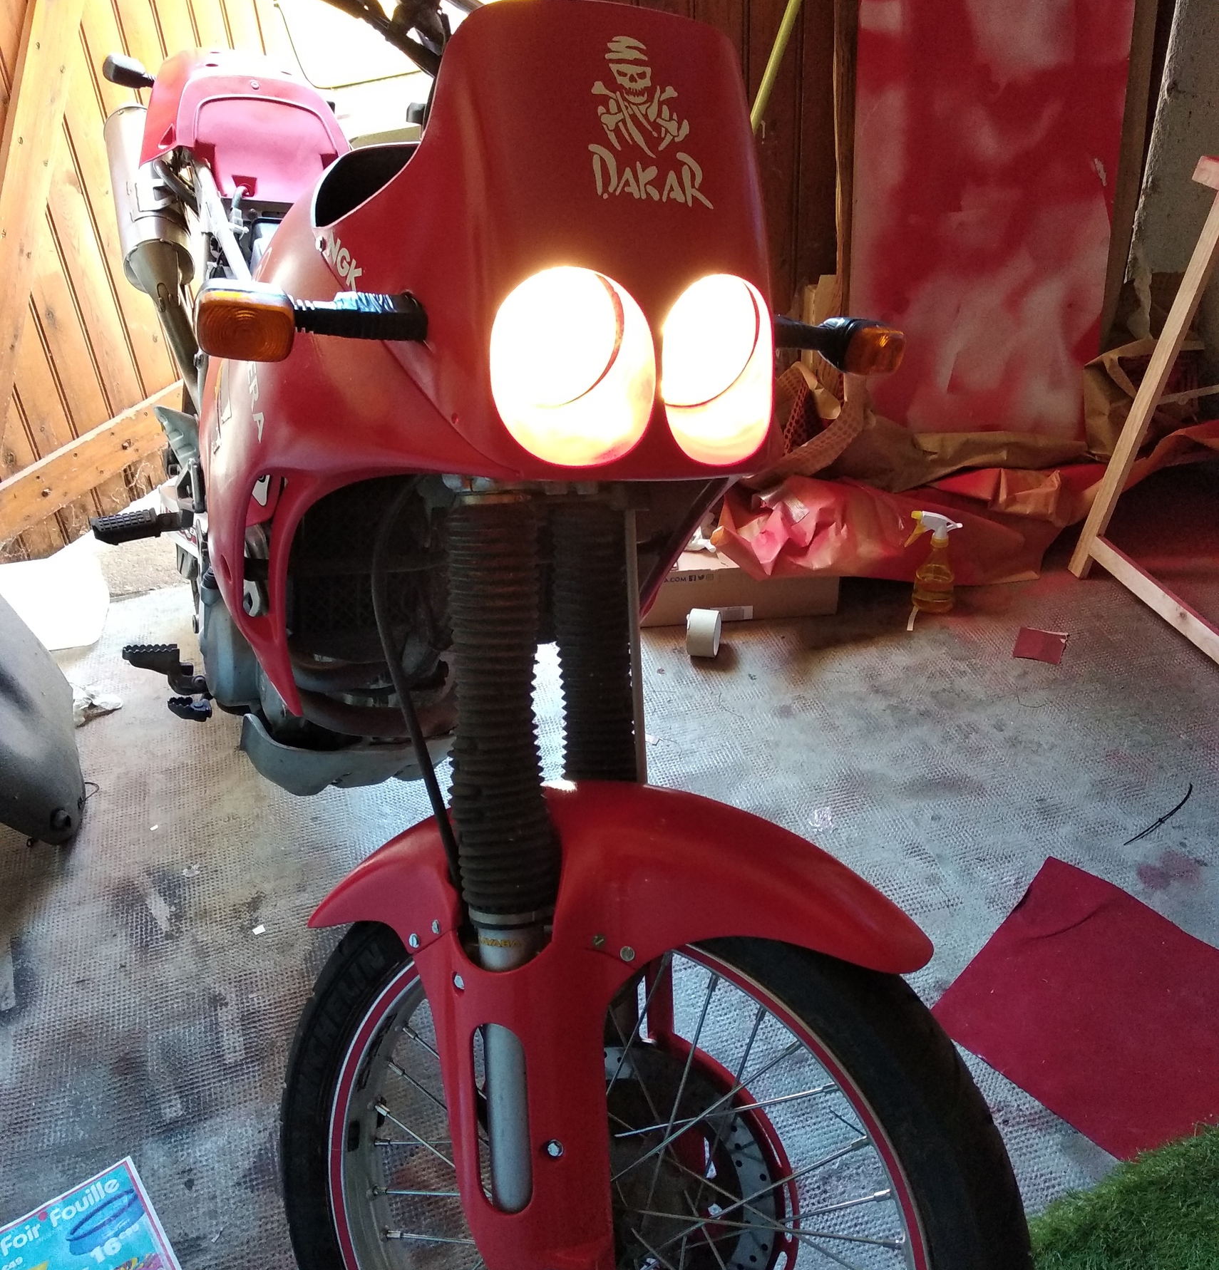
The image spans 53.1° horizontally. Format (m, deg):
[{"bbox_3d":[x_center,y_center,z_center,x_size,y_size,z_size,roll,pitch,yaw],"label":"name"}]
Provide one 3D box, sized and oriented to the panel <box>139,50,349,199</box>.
[{"bbox_3d":[-0.593,-0.829,1.976,0.296,0.190,0.380,-4,32,-26],"label":"panel"}]

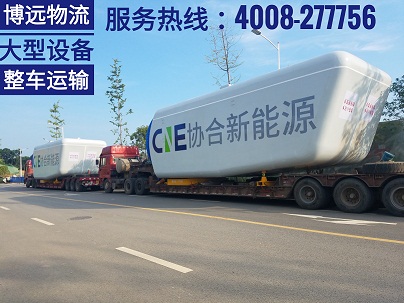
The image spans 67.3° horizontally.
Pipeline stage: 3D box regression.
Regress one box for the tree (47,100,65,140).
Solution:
[{"bbox_3d":[-21.280,-1.493,44.242,2.700,11.998,2.700,-3,-2,0],"label":"tree"}]

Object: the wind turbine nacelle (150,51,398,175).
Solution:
[{"bbox_3d":[1.984,-0.741,13.451,4.263,3.557,10.388,0,-5,-44],"label":"wind turbine nacelle"}]

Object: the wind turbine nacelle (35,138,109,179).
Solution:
[{"bbox_3d":[-14.557,0.995,32.660,4.263,3.557,10.388,0,-3,-43],"label":"wind turbine nacelle"}]

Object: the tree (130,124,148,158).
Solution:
[{"bbox_3d":[-6.126,0.161,33.863,3.800,6.386,3.800,-3,-2,0],"label":"tree"}]

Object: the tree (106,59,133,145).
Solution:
[{"bbox_3d":[-7.934,-2.937,29.434,2.600,12.358,2.600,-3,-2,0],"label":"tree"}]

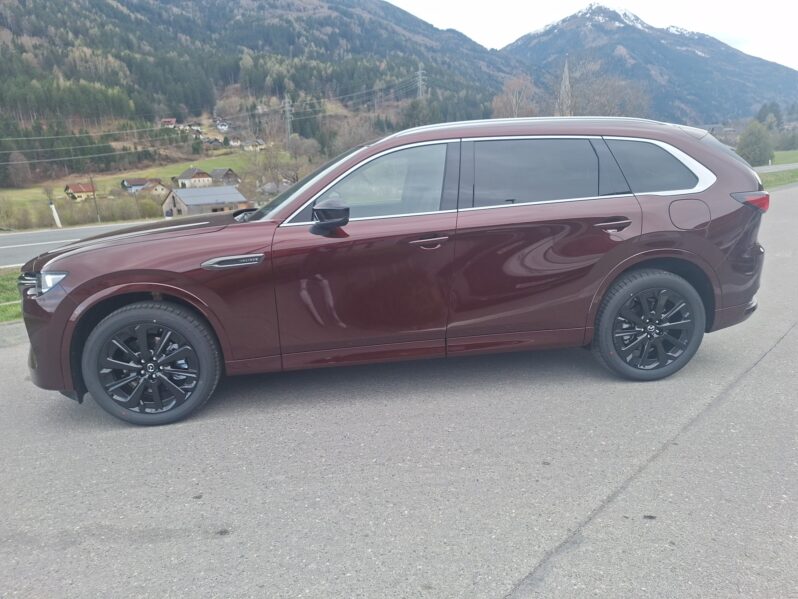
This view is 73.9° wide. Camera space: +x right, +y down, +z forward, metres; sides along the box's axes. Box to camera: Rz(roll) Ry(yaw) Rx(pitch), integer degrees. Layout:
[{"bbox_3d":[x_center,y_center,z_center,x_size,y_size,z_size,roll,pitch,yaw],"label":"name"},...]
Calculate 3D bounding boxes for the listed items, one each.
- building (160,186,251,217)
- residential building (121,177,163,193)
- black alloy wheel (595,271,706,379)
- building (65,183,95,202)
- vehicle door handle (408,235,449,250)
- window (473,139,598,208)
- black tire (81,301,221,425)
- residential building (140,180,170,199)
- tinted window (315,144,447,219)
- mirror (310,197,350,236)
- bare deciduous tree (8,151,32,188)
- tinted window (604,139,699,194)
[{"bbox_3d":[-48.427,-24.588,134.156,9.700,7.100,17.600,10,19,36],"label":"building"},{"bbox_3d":[-111.353,-49.321,231.290,14.500,6.800,9.000,-16,20,-40],"label":"residential building"},{"bbox_3d":[1.633,0.169,3.525,0.743,0.743,0.240,-4,15,-6],"label":"black alloy wheel"},{"bbox_3d":[-134.535,-45.854,226.249,8.000,6.900,9.400,12,21,41],"label":"building"},{"bbox_3d":[0.172,-0.324,3.082,0.230,0.060,0.055,-4,15,-6],"label":"vehicle door handle"},{"bbox_3d":[0.814,-0.770,3.221,0.795,0.407,0.060,-4,-6,-7],"label":"window"},{"bbox_3d":[-1.460,0.380,3.179,0.743,0.743,0.240,-4,15,-6],"label":"black tire"},{"bbox_3d":[-98.426,-43.938,215.755,10.000,7.000,7.800,11,20,39],"label":"residential building"},{"bbox_3d":[-0.099,-0.692,3.118,0.830,0.428,0.060,-4,-5,-5],"label":"tinted window"},{"bbox_3d":[-0.378,-0.461,2.957,0.200,0.205,0.220,-4,15,-6],"label":"mirror"},{"bbox_3d":[-193.508,-66.550,271.525,9.000,19.500,9.000,-2,15,0],"label":"bare deciduous tree"},{"bbox_3d":[1.583,-0.848,3.334,0.635,0.359,0.060,-3,-6,-12],"label":"tinted window"}]

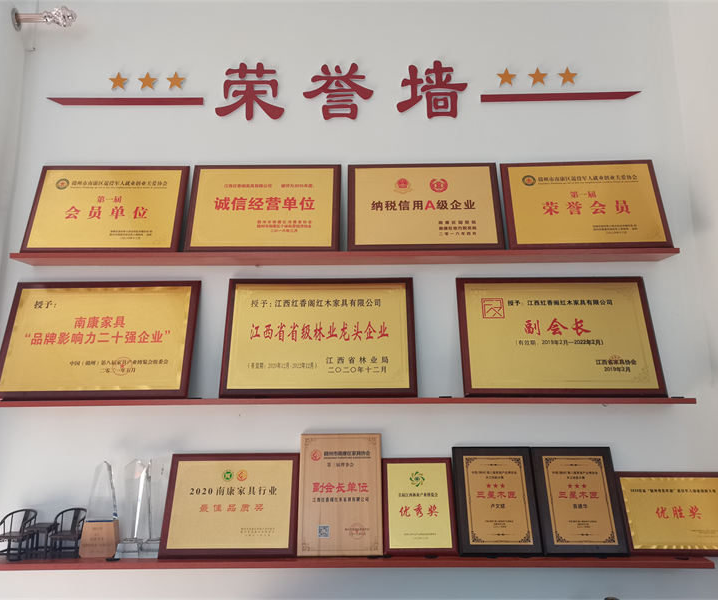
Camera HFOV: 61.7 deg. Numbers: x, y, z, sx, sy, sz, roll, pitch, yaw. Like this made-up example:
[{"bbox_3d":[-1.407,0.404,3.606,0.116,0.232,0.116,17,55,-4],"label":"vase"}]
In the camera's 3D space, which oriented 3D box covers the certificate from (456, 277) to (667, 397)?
[{"bbox_3d":[0.626,0.114,1.903,0.609,0.397,0.024,0,-24,0],"label":"certificate"}]

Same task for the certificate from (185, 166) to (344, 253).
[{"bbox_3d":[-0.300,-0.289,1.916,0.475,0.326,0.020,0,-25,1],"label":"certificate"}]

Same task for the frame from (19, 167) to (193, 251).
[{"bbox_3d":[-0.802,-0.286,1.922,0.486,0.327,0.020,0,-25,1],"label":"frame"}]

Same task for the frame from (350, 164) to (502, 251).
[{"bbox_3d":[0.217,-0.304,1.990,0.501,0.337,0.024,0,-24,0],"label":"frame"}]

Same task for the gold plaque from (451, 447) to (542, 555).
[{"bbox_3d":[0.403,0.586,1.753,0.236,0.302,0.020,0,-26,1],"label":"gold plaque"}]

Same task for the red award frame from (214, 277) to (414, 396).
[{"bbox_3d":[-0.122,0.118,1.909,0.600,0.399,0.024,0,-24,0],"label":"red award frame"}]

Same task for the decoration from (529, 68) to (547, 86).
[{"bbox_3d":[0.607,-0.752,2.034,0.067,0.065,0.010,0,-10,1],"label":"decoration"}]

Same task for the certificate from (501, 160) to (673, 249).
[{"bbox_3d":[0.713,-0.297,1.904,0.496,0.325,0.020,0,-24,1],"label":"certificate"}]

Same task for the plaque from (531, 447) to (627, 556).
[{"bbox_3d":[0.663,0.607,1.821,0.245,0.307,0.024,0,-24,0],"label":"plaque"}]

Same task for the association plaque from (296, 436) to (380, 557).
[{"bbox_3d":[-0.054,0.588,1.828,0.249,0.351,0.020,0,-22,0],"label":"association plaque"}]

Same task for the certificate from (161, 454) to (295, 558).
[{"bbox_3d":[-0.381,0.620,1.827,0.402,0.294,0.024,0,-25,0],"label":"certificate"}]

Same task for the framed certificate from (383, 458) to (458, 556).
[{"bbox_3d":[0.181,0.625,1.822,0.216,0.276,0.024,0,-25,0],"label":"framed certificate"}]

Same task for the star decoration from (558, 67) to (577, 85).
[{"bbox_3d":[0.705,-0.753,2.033,0.067,0.064,0.010,0,-10,1],"label":"star decoration"}]

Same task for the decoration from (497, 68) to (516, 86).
[{"bbox_3d":[0.520,-0.781,2.121,0.069,0.074,0.010,0,-11,0],"label":"decoration"}]

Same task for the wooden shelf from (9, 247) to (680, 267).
[{"bbox_3d":[-0.048,-0.130,1.870,2.014,0.015,0.127,0,-10,1],"label":"wooden shelf"}]

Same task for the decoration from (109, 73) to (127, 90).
[{"bbox_3d":[-0.820,-0.746,2.050,0.064,0.061,0.010,0,-10,1],"label":"decoration"}]

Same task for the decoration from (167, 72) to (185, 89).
[{"bbox_3d":[-0.644,-0.773,2.128,0.065,0.065,0.010,0,-11,0],"label":"decoration"}]

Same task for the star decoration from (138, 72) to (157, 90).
[{"bbox_3d":[-0.746,-0.772,2.129,0.068,0.068,0.010,0,-11,0],"label":"star decoration"}]

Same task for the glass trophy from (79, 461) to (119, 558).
[{"bbox_3d":[-0.754,0.616,1.779,0.107,0.268,0.045,0,-10,1],"label":"glass trophy"}]

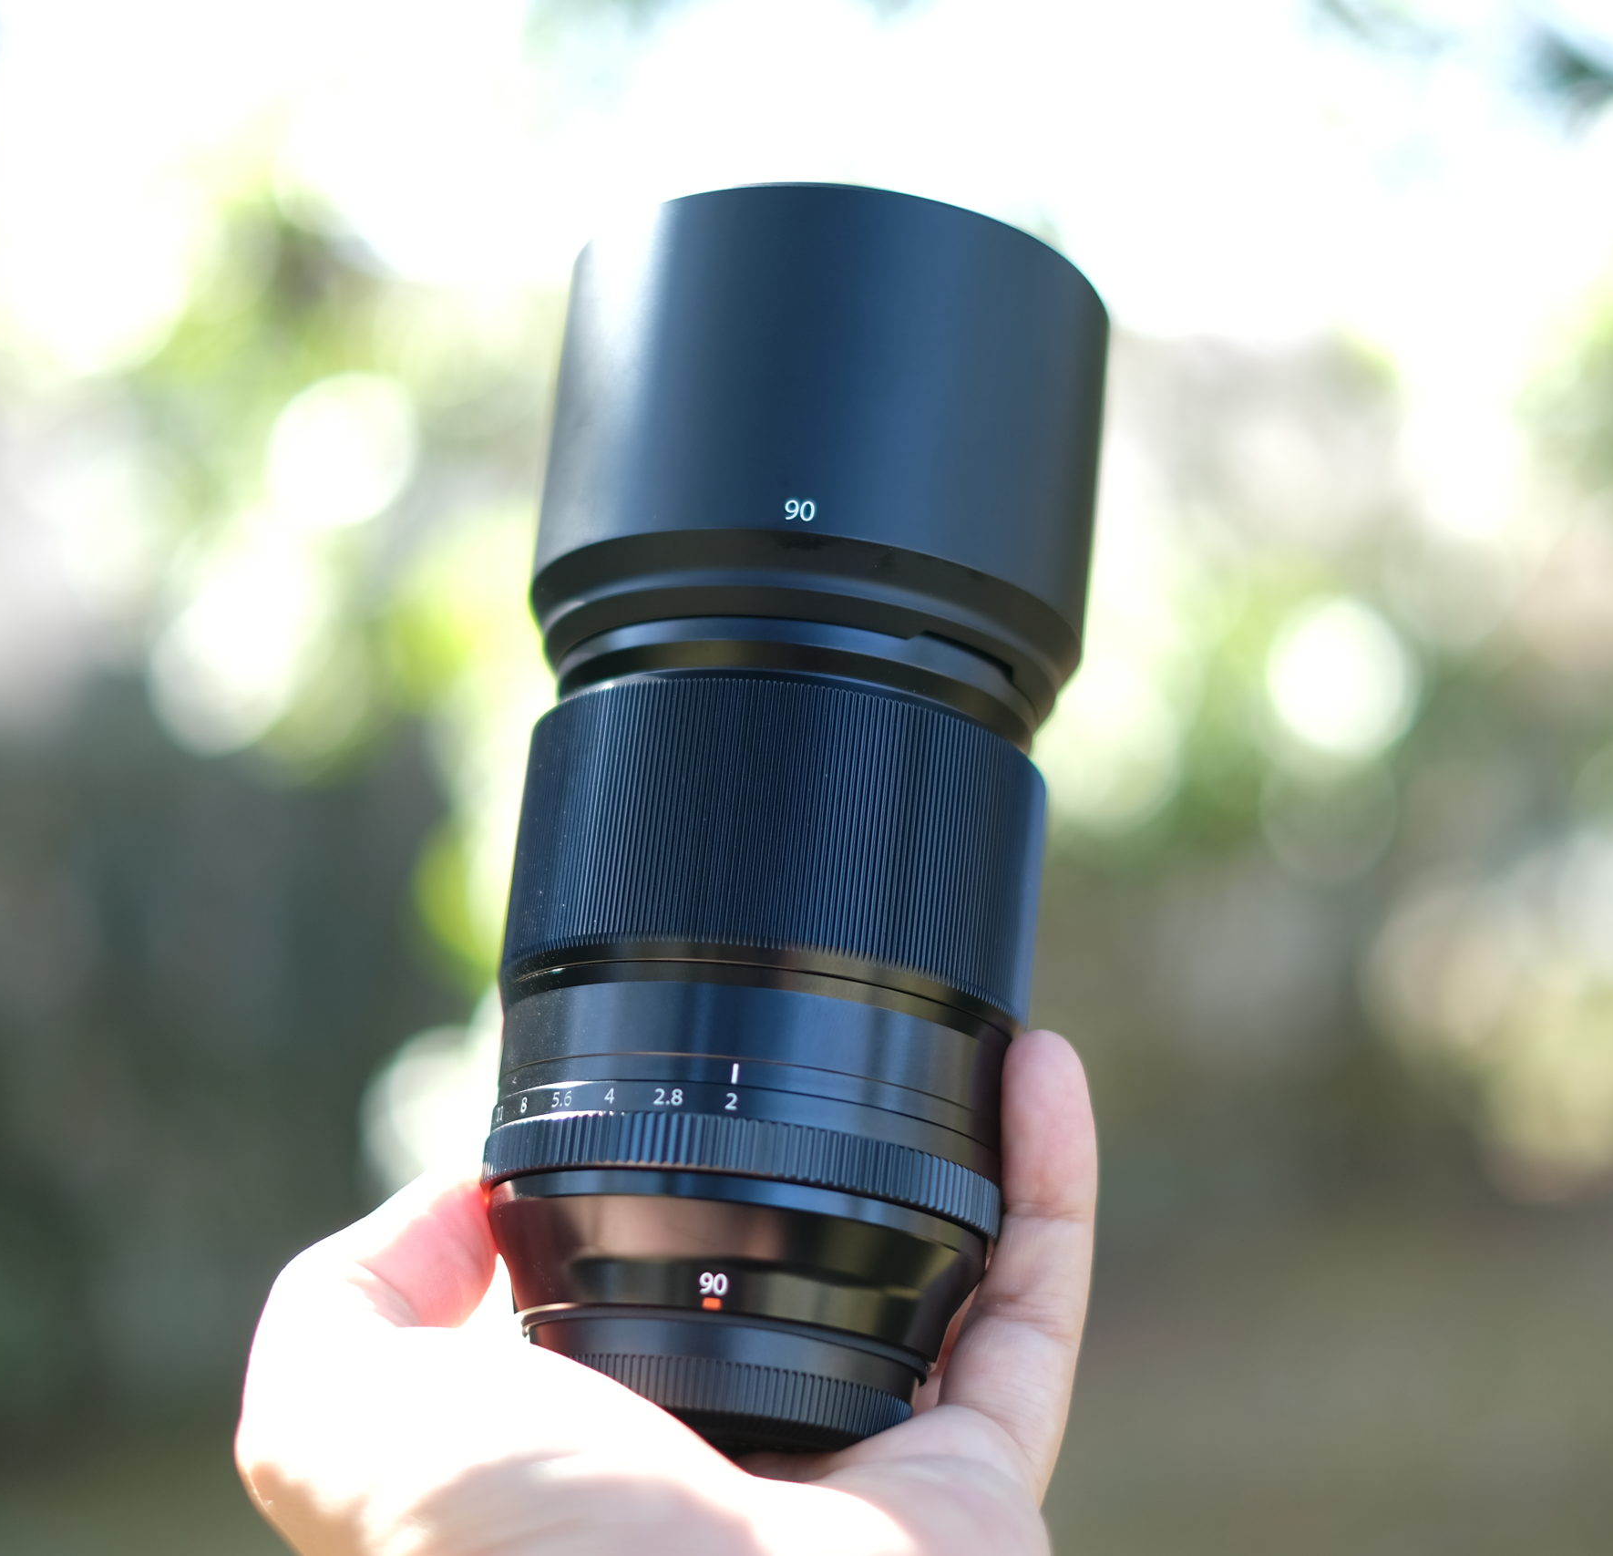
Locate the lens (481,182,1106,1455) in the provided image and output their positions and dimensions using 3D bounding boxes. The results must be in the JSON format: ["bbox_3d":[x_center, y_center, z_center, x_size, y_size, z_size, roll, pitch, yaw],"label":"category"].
[{"bbox_3d":[-0.004,0.011,0.494,0.082,0.173,0.082,5,-20,3],"label":"lens"}]

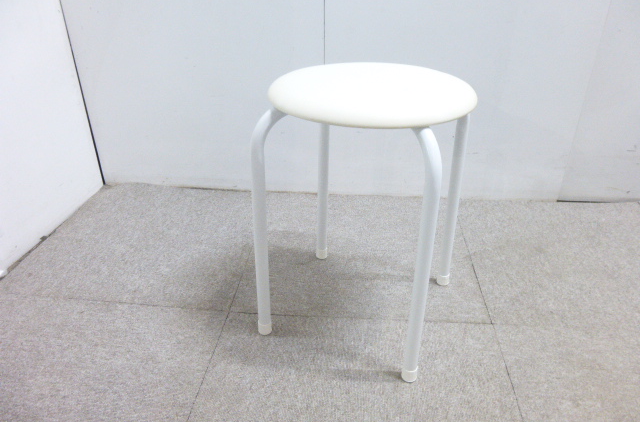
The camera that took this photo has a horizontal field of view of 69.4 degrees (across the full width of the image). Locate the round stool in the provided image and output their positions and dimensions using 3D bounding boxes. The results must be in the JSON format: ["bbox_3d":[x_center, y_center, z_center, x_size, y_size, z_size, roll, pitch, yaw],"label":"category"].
[{"bbox_3d":[0.078,-0.005,0.809,0.315,0.442,0.315,0,30,0],"label":"round stool"}]

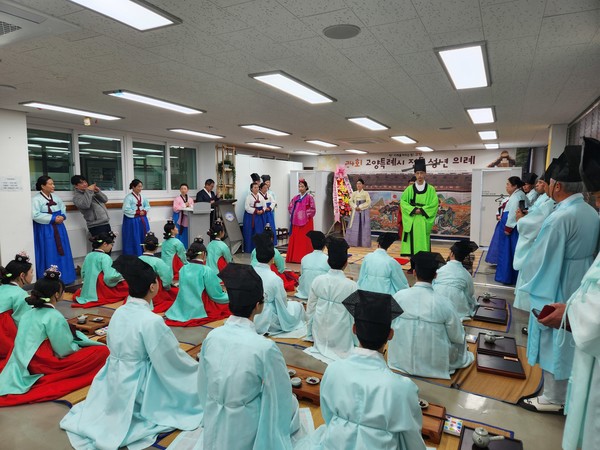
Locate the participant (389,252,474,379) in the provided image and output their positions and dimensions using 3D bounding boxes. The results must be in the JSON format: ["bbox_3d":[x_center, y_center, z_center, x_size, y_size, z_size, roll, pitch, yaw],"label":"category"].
[{"bbox_3d":[1.169,0.698,3.481,0.700,0.940,0.740,3,7,24],"label":"participant"}]

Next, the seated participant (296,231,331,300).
[{"bbox_3d":[0.220,0.498,5.290,0.580,0.840,0.620,2,6,22],"label":"seated participant"}]

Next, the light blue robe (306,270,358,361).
[{"bbox_3d":[0.314,0.767,3.708,0.590,0.705,0.740,3,6,27],"label":"light blue robe"}]

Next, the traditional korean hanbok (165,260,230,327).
[{"bbox_3d":[-1.030,0.695,4.390,0.700,0.620,0.720,3,6,28],"label":"traditional korean hanbok"}]

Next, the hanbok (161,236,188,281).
[{"bbox_3d":[-1.860,0.526,6.050,0.580,0.640,0.620,3,6,32],"label":"hanbok"}]

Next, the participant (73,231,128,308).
[{"bbox_3d":[-2.523,0.522,5.087,0.620,0.866,0.750,3,6,27],"label":"participant"}]

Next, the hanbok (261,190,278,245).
[{"bbox_3d":[-0.809,-0.168,9.783,0.560,1.349,0.520,-4,7,-38],"label":"hanbok"}]

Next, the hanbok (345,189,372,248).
[{"bbox_3d":[1.370,-0.152,9.234,0.640,1.380,0.520,1,6,15],"label":"hanbok"}]

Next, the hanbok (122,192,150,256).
[{"bbox_3d":[-2.712,0.140,6.581,0.550,1.320,0.500,-4,8,-40],"label":"hanbok"}]

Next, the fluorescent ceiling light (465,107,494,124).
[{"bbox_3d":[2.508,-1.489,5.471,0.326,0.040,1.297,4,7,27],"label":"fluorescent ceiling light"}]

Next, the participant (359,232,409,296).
[{"bbox_3d":[1.000,0.526,4.990,0.640,0.840,0.620,2,6,23],"label":"participant"}]

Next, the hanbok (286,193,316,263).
[{"bbox_3d":[0.030,0.046,7.773,0.540,1.349,0.500,3,6,27],"label":"hanbok"}]

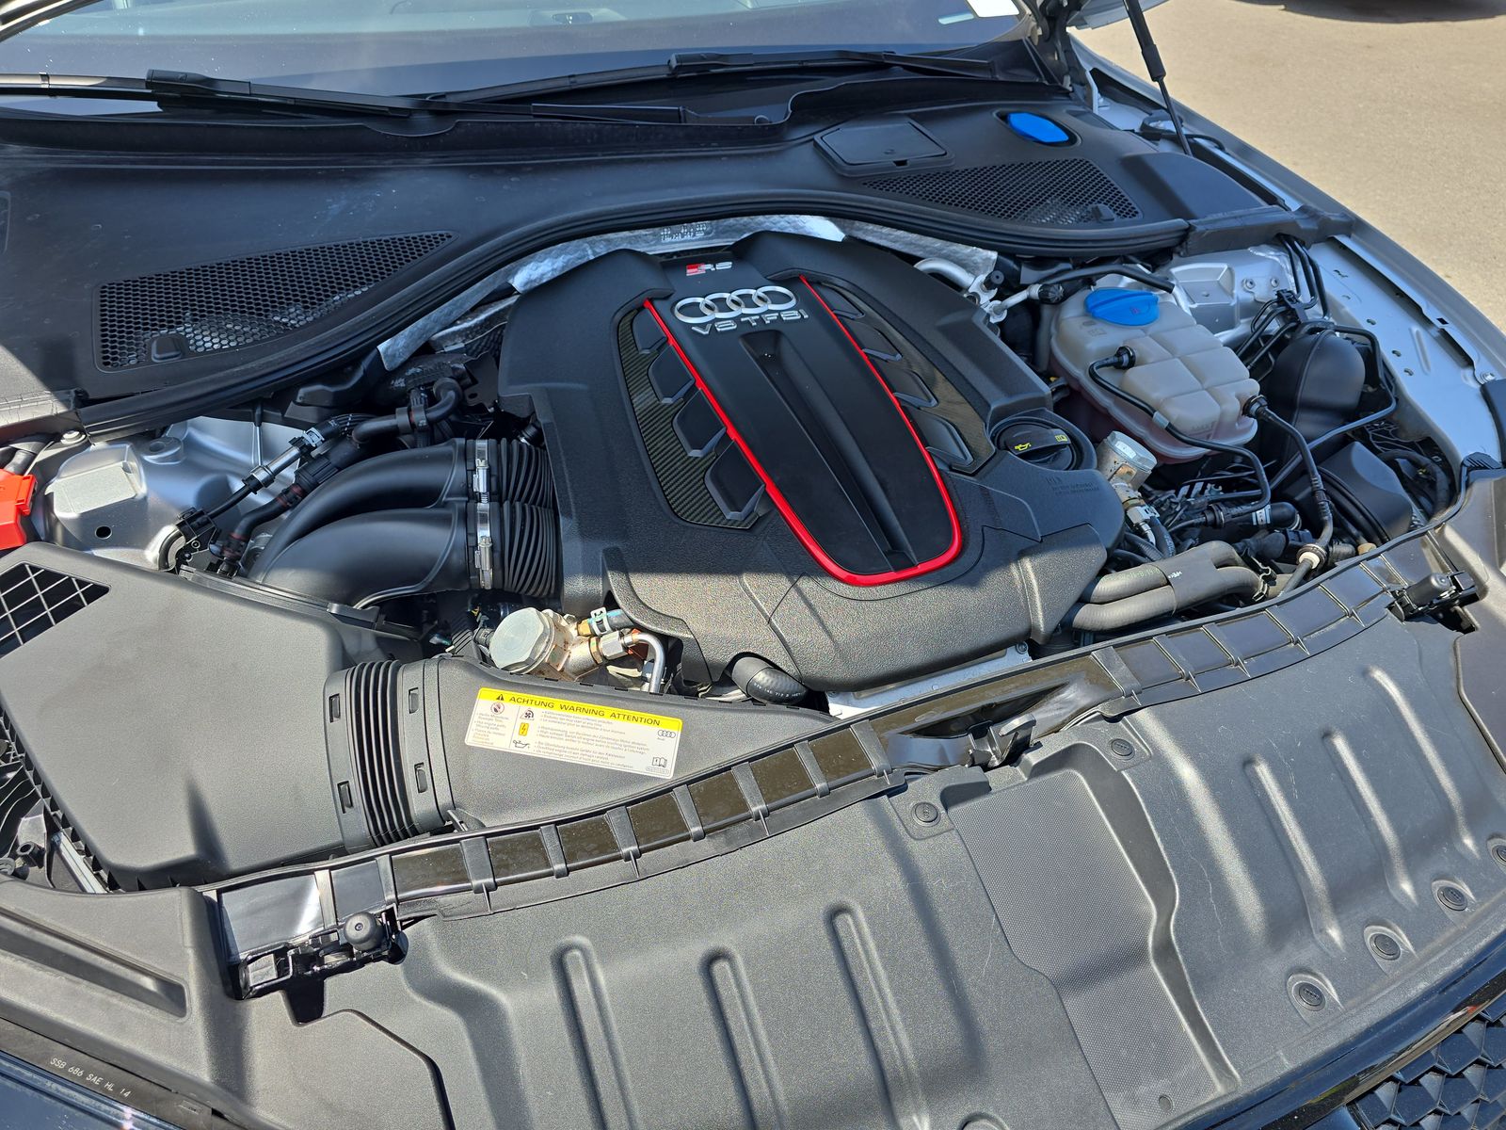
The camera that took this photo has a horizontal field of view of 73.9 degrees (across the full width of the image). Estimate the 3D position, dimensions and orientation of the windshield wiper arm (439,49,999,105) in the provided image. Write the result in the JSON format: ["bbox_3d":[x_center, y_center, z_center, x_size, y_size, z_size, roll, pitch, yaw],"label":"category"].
[{"bbox_3d":[-0.036,-0.631,1.296,0.740,0.060,0.070,-13,39,-17],"label":"windshield wiper arm"}]

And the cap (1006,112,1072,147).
[{"bbox_3d":[0.379,-0.583,1.335,0.078,0.030,0.072,3,46,-3],"label":"cap"}]

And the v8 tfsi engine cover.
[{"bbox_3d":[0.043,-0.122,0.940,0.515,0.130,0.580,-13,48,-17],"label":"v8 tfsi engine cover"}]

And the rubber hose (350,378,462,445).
[{"bbox_3d":[-0.350,-0.161,1.016,0.120,0.045,0.060,-28,45,-32],"label":"rubber hose"}]

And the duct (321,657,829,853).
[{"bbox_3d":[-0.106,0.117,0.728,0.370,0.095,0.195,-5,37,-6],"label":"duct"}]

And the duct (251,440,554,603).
[{"bbox_3d":[-0.304,-0.033,0.898,0.280,0.095,0.215,-13,39,-17],"label":"duct"}]

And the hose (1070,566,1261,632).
[{"bbox_3d":[0.356,0.032,0.859,0.200,0.036,0.042,-13,39,-17],"label":"hose"}]

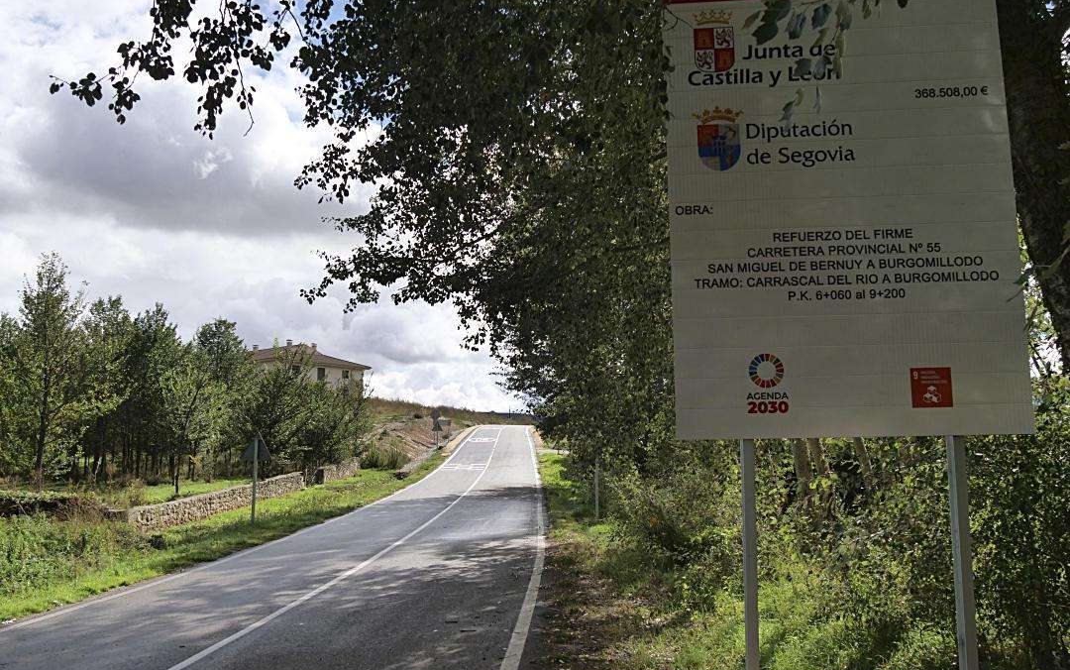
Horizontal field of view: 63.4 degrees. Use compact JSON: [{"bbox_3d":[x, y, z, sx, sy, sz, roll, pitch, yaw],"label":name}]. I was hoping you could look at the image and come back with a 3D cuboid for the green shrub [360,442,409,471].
[{"bbox_3d":[-7.804,6.362,45.000,2.400,1.380,2.000,-1,-8,0],"label":"green shrub"}]

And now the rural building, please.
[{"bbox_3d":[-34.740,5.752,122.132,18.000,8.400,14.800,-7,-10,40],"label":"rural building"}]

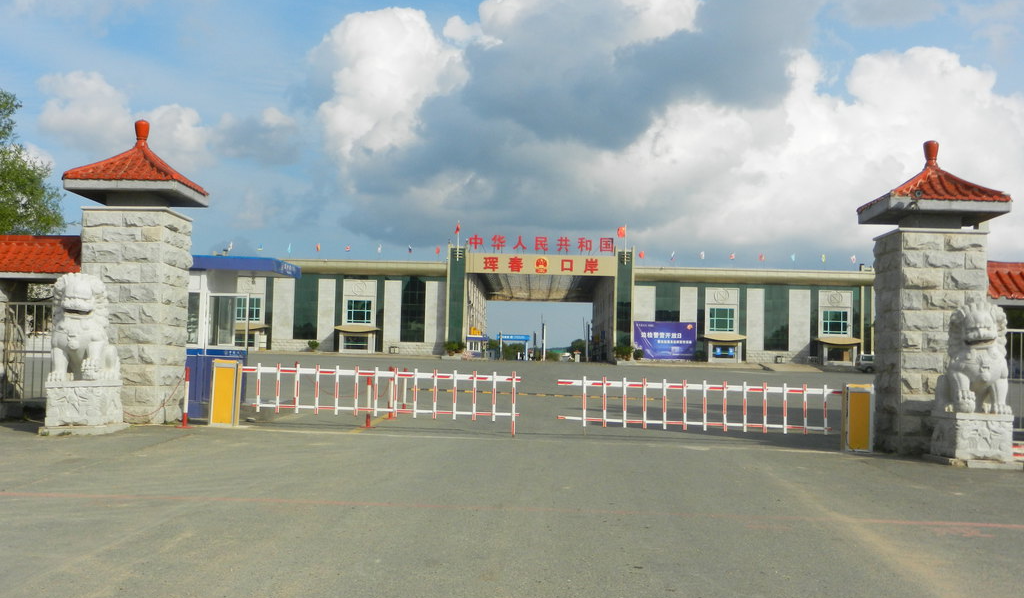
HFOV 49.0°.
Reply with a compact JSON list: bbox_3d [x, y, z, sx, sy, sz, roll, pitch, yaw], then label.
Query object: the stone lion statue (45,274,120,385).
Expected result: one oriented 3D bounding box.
[{"bbox_3d":[-6.329,0.422,16.850,0.780,1.592,0.949,1,-3,2],"label":"stone lion statue"}]

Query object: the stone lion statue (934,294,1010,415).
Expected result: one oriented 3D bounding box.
[{"bbox_3d":[6.594,0.786,16.117,0.767,1.701,0.949,1,-3,2],"label":"stone lion statue"}]

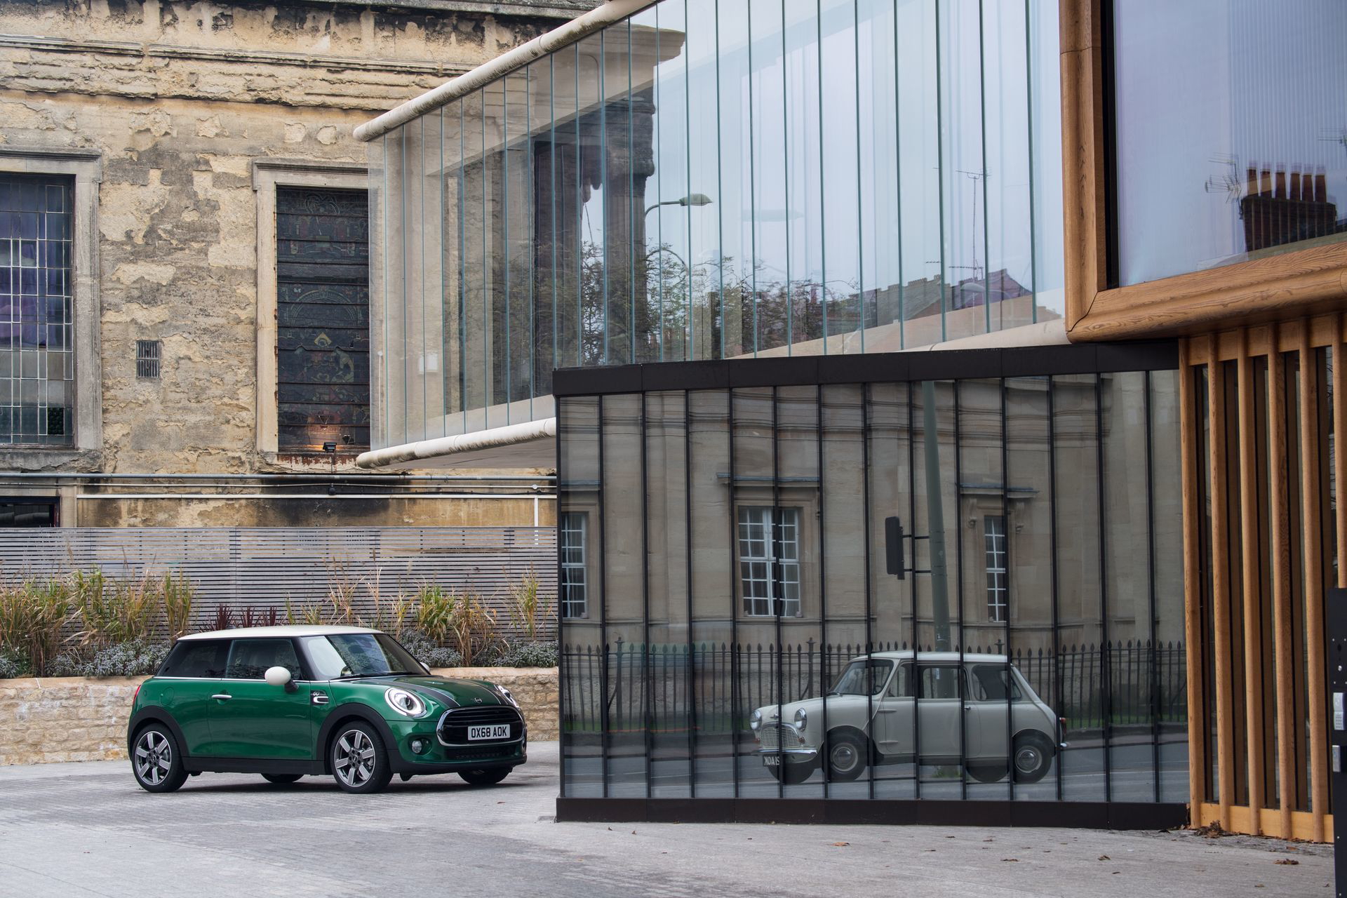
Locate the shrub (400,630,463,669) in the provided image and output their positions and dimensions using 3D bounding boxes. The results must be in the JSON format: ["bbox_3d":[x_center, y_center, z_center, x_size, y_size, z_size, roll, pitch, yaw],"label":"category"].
[{"bbox_3d":[-3.020,2.486,37.100,0.800,0.520,0.660,1,-4,-25],"label":"shrub"}]

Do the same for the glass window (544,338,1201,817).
[{"bbox_3d":[1.261,0.918,20.021,4.378,3.072,0.200,-2,-4,22],"label":"glass window"}]

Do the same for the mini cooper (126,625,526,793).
[{"bbox_3d":[-3.034,2.266,26.207,3.830,1.420,1.760,-4,-5,39],"label":"mini cooper"}]

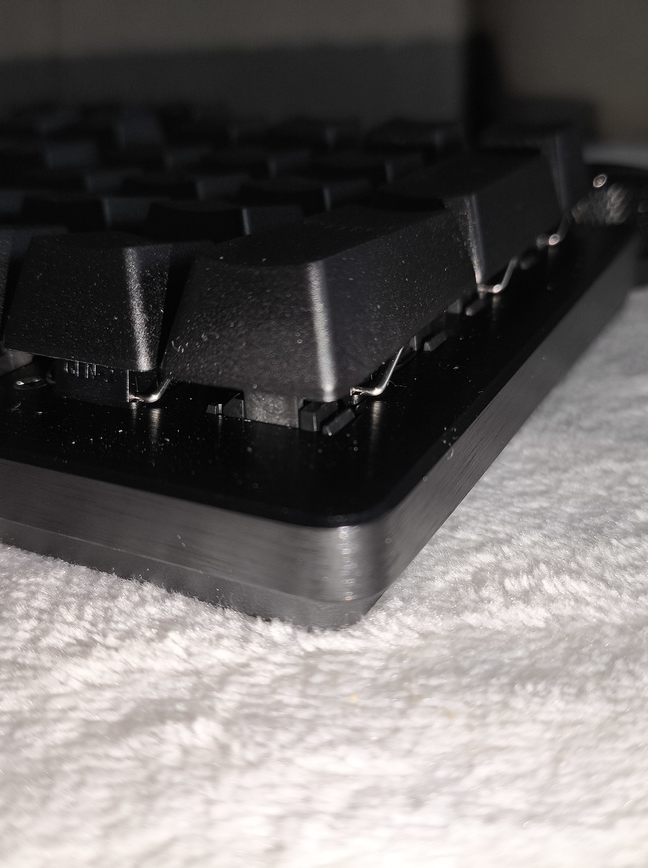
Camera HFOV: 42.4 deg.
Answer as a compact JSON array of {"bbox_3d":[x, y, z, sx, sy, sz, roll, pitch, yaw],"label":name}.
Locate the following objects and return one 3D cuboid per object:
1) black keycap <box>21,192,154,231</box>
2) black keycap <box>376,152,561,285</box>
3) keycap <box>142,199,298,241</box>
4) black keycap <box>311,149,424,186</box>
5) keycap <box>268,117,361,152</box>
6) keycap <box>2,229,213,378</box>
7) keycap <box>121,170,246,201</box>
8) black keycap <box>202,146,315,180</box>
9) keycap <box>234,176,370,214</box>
[{"bbox_3d":[-0.028,-0.026,0.107,0.018,0.010,0.018,10,28,26],"label":"black keycap"},{"bbox_3d":[0.019,-0.031,0.113,0.018,0.010,0.037,10,28,26],"label":"black keycap"},{"bbox_3d":[-0.011,-0.023,0.099,0.018,0.010,0.018,10,28,26],"label":"keycap"},{"bbox_3d":[0.007,-0.038,0.129,0.018,0.010,0.018,10,28,26],"label":"black keycap"},{"bbox_3d":[-0.002,-0.049,0.152,0.018,0.012,0.018,10,28,26],"label":"keycap"},{"bbox_3d":[-0.020,-0.015,0.084,0.018,0.010,0.018,10,28,26],"label":"keycap"},{"bbox_3d":[-0.019,-0.033,0.122,0.018,0.010,0.018,10,28,26],"label":"keycap"},{"bbox_3d":[-0.010,-0.041,0.137,0.018,0.010,0.018,10,28,26],"label":"black keycap"},{"bbox_3d":[-0.002,-0.030,0.114,0.018,0.010,0.018,10,28,26],"label":"keycap"}]

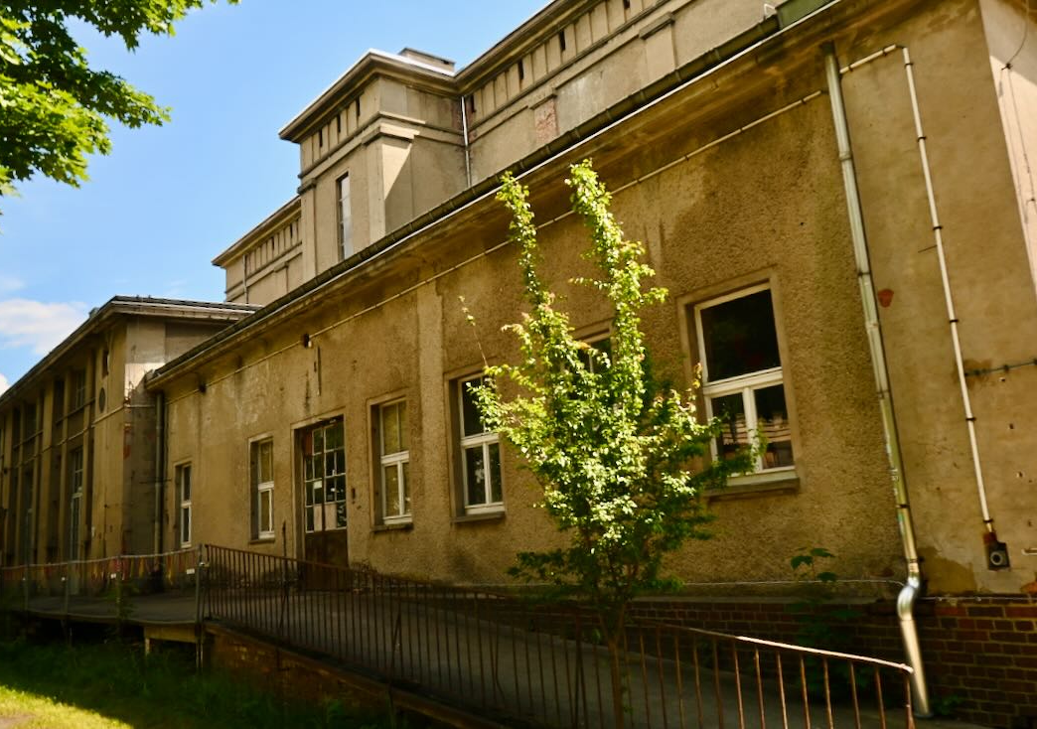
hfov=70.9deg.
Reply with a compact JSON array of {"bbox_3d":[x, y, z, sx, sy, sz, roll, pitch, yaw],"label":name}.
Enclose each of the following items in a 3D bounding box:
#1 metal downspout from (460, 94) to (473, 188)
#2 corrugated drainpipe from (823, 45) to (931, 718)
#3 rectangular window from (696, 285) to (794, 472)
[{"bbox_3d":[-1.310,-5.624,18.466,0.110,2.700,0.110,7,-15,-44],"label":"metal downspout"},{"bbox_3d":[2.876,-0.091,5.893,0.180,5.480,0.160,7,-15,-44],"label":"corrugated drainpipe"},{"bbox_3d":[2.220,0.195,7.047,0.120,1.830,0.930,7,-15,-44],"label":"rectangular window"}]

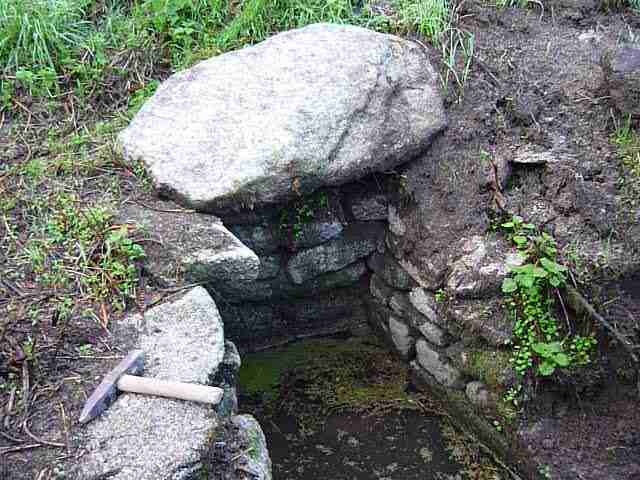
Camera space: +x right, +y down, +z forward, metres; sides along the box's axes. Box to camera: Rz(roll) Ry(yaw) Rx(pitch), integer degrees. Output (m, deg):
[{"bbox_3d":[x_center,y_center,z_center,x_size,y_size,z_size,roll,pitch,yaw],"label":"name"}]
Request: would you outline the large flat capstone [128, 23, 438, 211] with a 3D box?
[{"bbox_3d":[-0.111,-0.468,2.220,1.160,0.280,0.760,-15,52,-12],"label":"large flat capstone"}]

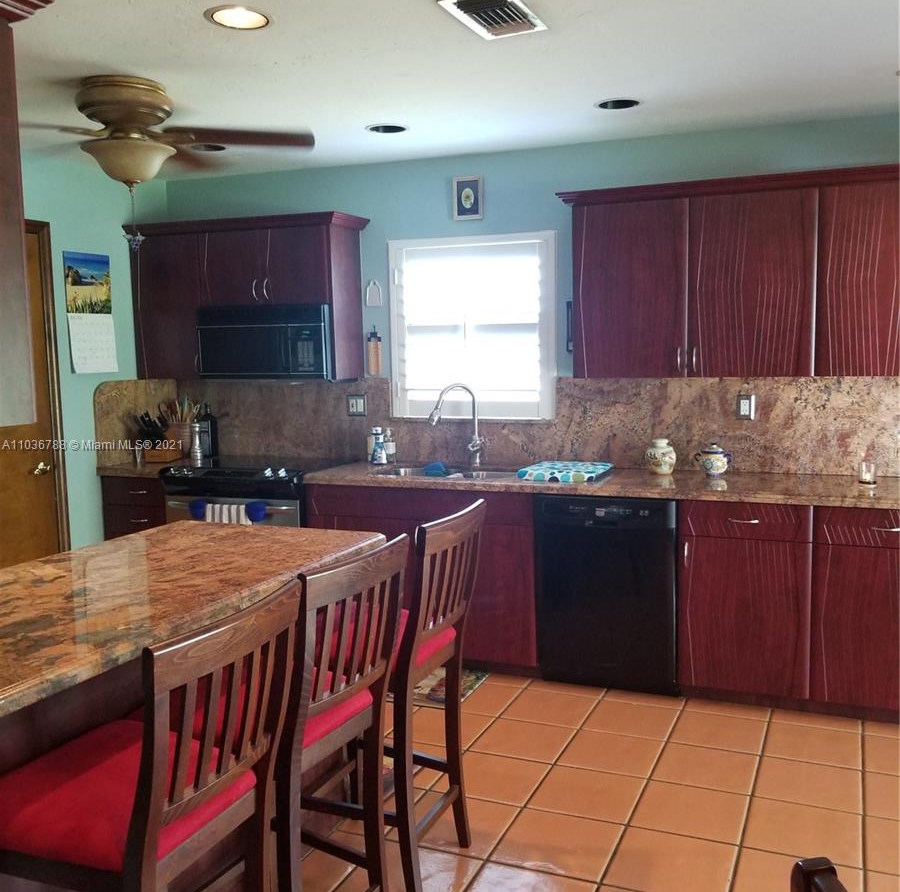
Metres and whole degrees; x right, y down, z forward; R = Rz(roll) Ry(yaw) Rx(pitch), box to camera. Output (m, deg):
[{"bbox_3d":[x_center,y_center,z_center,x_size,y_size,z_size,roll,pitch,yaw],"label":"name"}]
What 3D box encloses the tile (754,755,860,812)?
[{"bbox_3d":[1.204,1.140,3.029,0.324,0.015,0.324,1,6,24],"label":"tile"}]

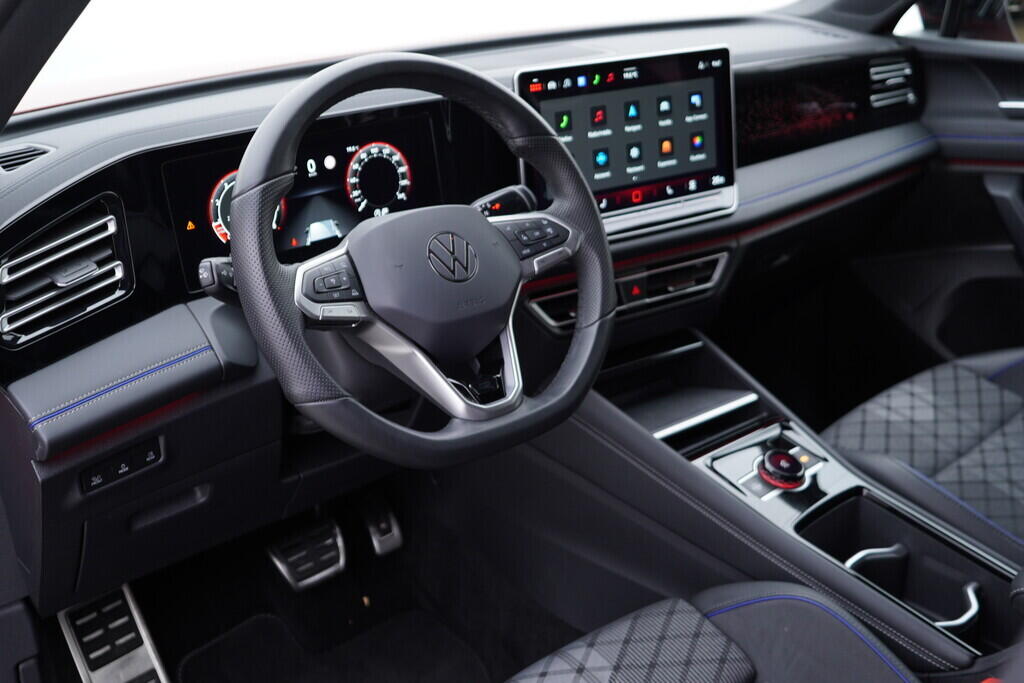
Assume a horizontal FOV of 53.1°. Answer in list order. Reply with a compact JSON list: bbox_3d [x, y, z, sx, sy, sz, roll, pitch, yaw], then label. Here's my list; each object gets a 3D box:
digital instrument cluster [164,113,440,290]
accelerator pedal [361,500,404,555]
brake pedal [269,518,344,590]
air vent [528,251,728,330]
[{"bbox_3d":[-0.195,-0.142,1.005,0.295,0.120,0.032,-21,21,-38],"label":"digital instrument cluster"},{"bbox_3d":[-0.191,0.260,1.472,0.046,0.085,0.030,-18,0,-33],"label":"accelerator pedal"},{"bbox_3d":[-0.285,0.298,1.427,0.094,0.072,0.030,-18,-7,-33],"label":"brake pedal"},{"bbox_3d":[0.145,-0.064,1.258,0.303,0.042,0.035,-15,17,-29],"label":"air vent"}]

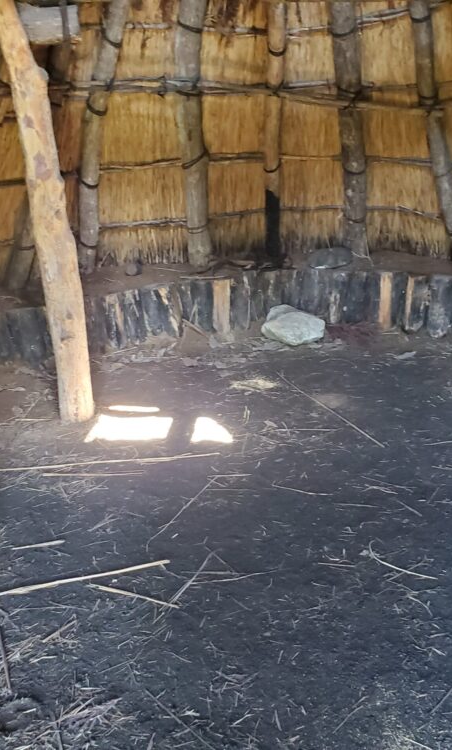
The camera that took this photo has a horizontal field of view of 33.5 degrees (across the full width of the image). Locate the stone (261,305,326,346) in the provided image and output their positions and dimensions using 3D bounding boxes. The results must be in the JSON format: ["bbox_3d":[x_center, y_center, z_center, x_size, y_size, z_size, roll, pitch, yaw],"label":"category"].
[{"bbox_3d":[0.403,-0.324,4.554,0.380,0.200,0.280,-1,20,8],"label":"stone"}]

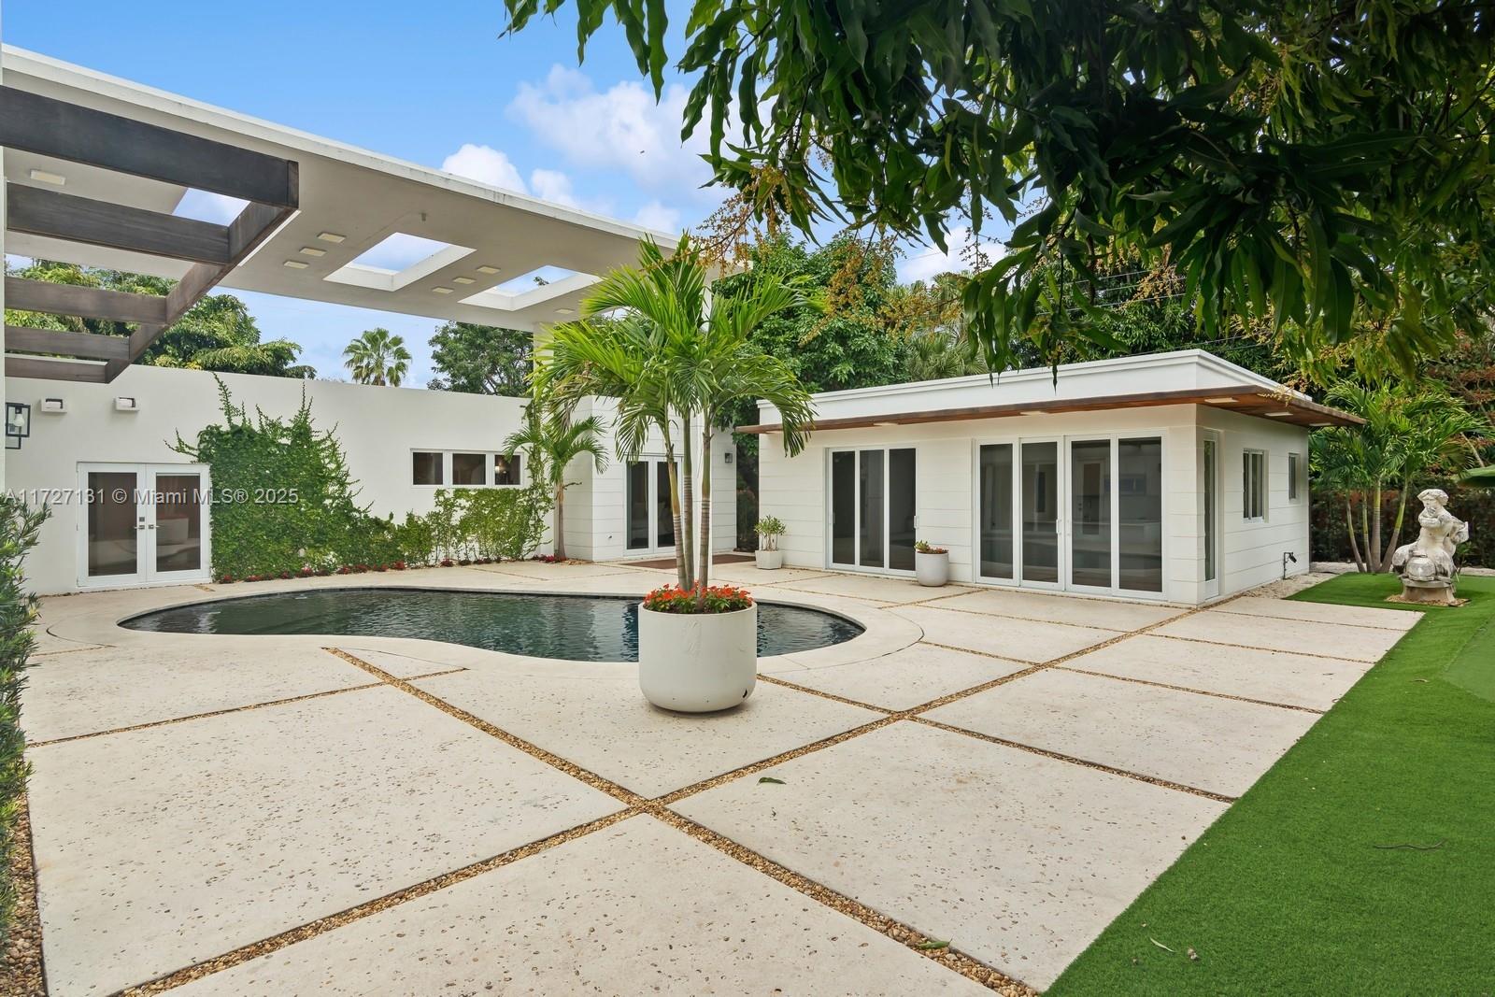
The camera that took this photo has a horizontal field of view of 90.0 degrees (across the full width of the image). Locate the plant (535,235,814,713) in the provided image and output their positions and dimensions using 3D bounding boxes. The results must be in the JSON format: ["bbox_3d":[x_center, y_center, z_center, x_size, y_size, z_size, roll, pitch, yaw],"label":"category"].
[{"bbox_3d":[-0.539,-0.211,5.517,1.950,3.380,1.850,0,1,0],"label":"plant"}]

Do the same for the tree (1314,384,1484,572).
[{"bbox_3d":[12.192,-0.399,14.024,2.700,3.600,2.600,1,1,41],"label":"tree"}]

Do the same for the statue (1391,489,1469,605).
[{"bbox_3d":[9.861,0.623,10.805,0.800,1.620,0.850,0,1,-35],"label":"statue"}]

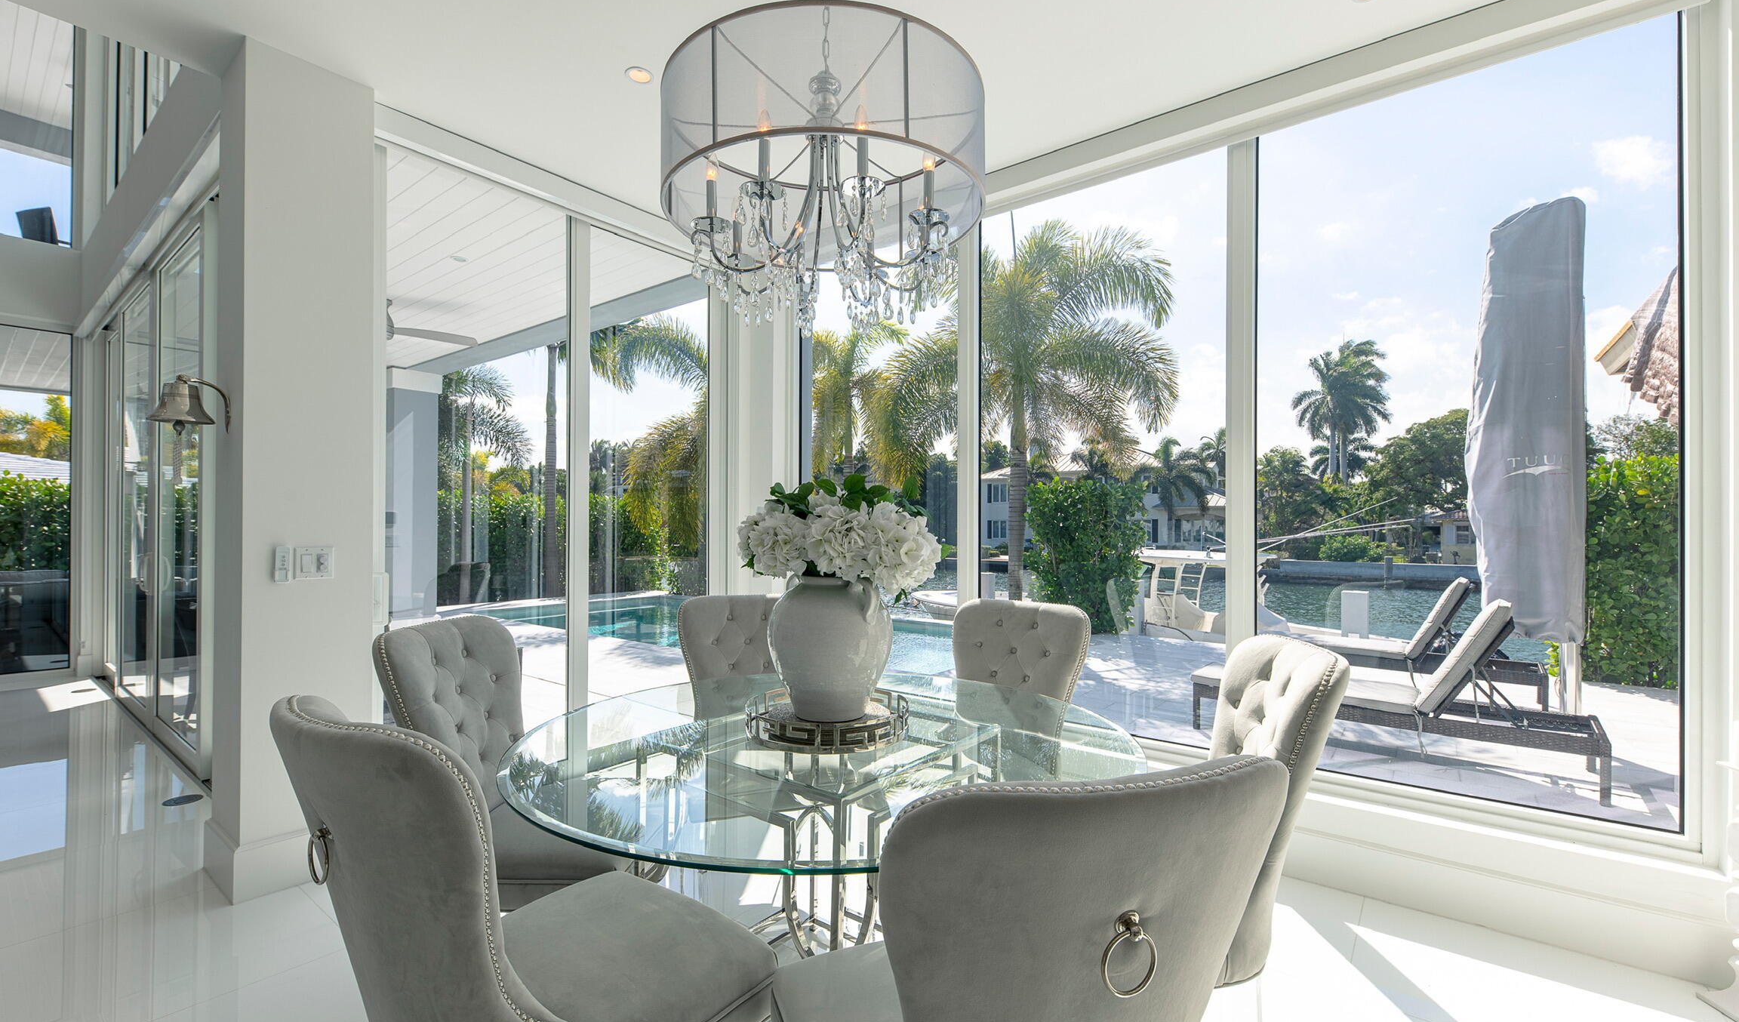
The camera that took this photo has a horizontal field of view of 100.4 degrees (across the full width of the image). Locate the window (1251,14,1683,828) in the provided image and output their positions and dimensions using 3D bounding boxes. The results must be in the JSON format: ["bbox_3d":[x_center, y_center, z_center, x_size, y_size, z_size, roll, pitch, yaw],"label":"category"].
[{"bbox_3d":[2.009,-0.278,2.569,1.197,2.530,0.090,-1,-1,39],"label":"window"}]

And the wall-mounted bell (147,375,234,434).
[{"bbox_3d":[-2.447,-0.377,2.604,0.178,0.220,0.225,-1,-1,39],"label":"wall-mounted bell"}]

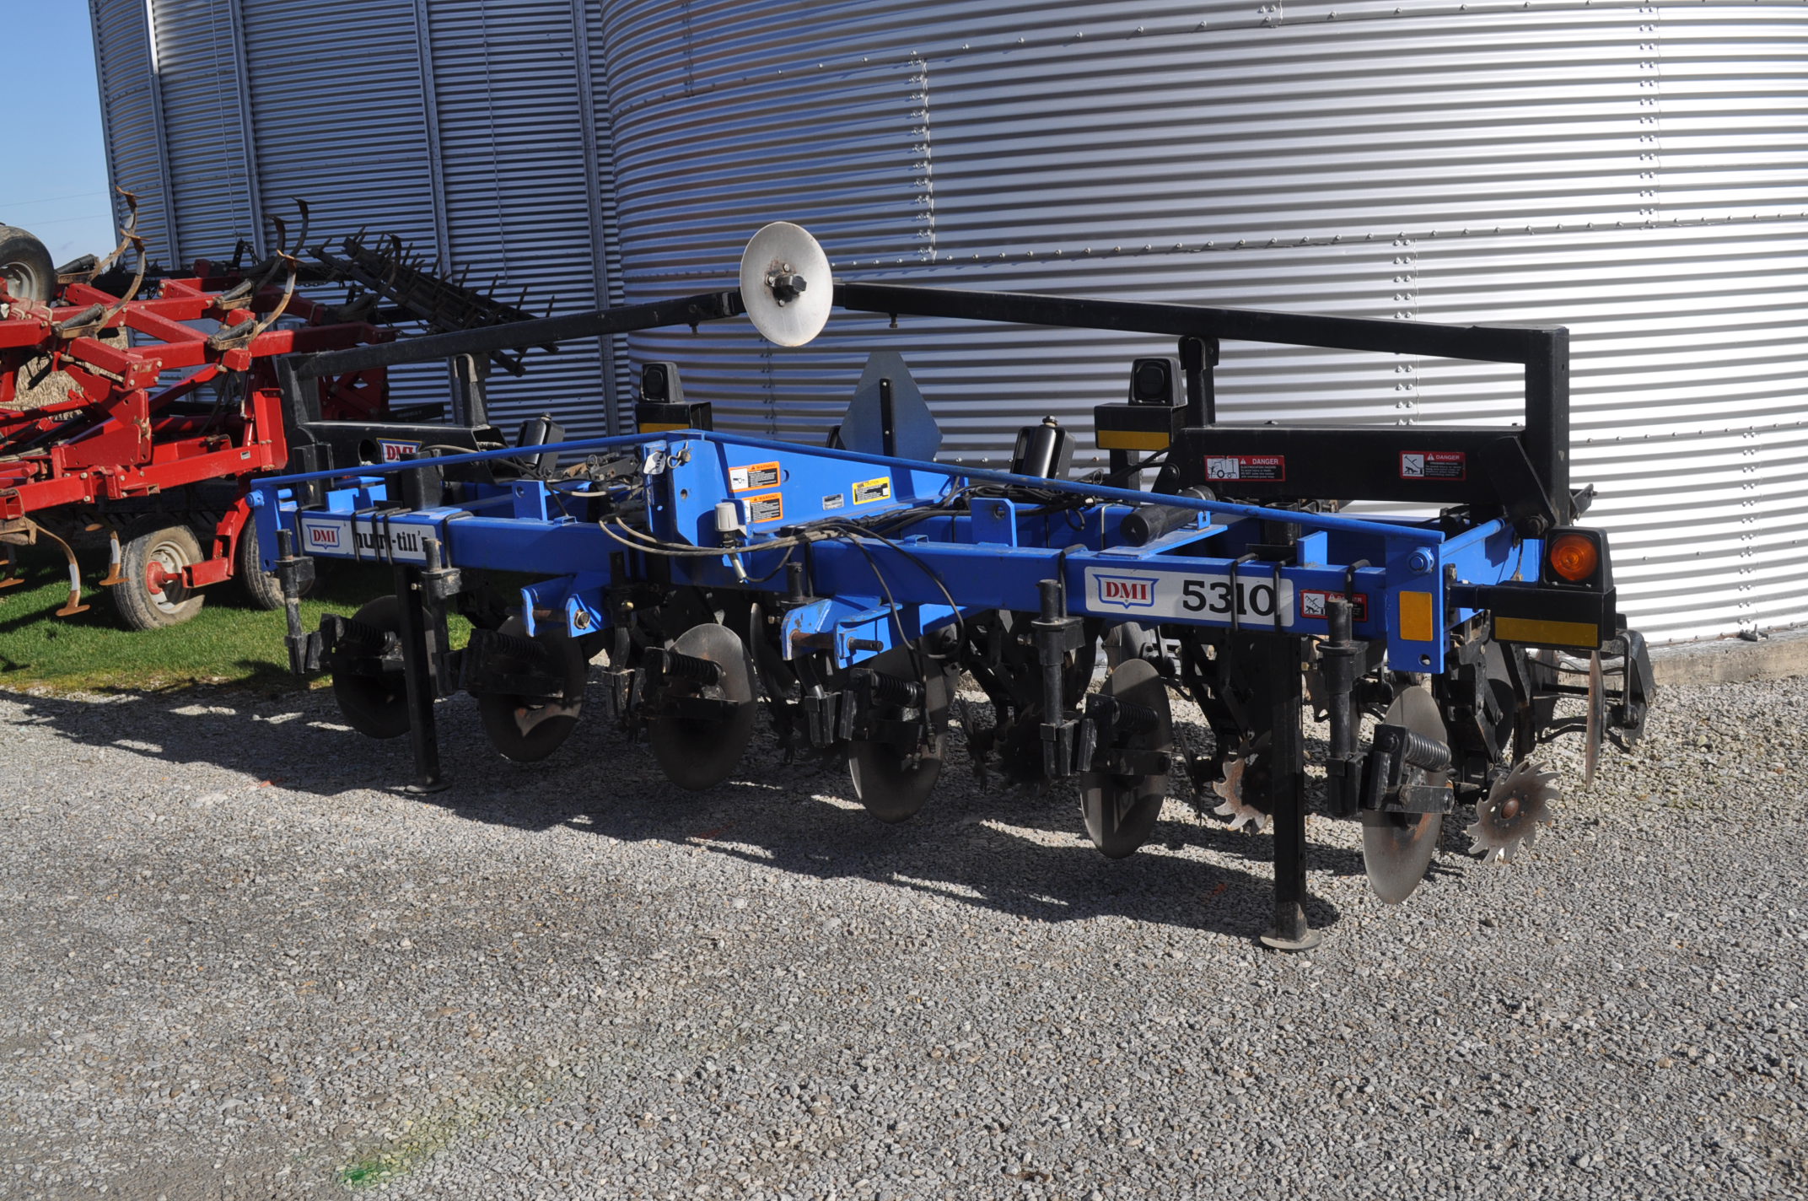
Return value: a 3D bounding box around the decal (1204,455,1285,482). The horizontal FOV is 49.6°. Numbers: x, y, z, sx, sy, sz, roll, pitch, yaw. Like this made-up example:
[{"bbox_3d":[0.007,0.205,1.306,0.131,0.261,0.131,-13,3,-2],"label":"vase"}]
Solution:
[{"bbox_3d":[0.890,-0.344,5.111,0.233,0.066,0.005,4,13,37],"label":"decal"}]

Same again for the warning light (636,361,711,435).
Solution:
[{"bbox_3d":[-0.782,-0.673,6.620,0.250,0.262,0.105,4,13,37],"label":"warning light"}]

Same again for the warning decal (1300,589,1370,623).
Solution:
[{"bbox_3d":[1.006,0.013,4.564,0.167,0.065,0.005,4,13,37],"label":"warning decal"}]

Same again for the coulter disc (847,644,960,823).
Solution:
[{"bbox_3d":[-0.013,0.373,5.596,0.025,0.515,0.515,4,13,36],"label":"coulter disc"}]

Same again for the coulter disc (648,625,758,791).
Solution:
[{"bbox_3d":[-0.620,0.327,6.053,0.025,0.515,0.515,4,13,36],"label":"coulter disc"}]

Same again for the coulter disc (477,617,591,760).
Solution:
[{"bbox_3d":[-1.228,0.280,6.510,0.025,0.515,0.515,4,13,36],"label":"coulter disc"}]

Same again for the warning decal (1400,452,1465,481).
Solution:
[{"bbox_3d":[1.298,-0.331,4.801,0.167,0.066,0.005,4,13,37],"label":"warning decal"}]

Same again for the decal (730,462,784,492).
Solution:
[{"bbox_3d":[-0.414,-0.346,5.456,0.165,0.067,0.005,-10,12,-35],"label":"decal"}]

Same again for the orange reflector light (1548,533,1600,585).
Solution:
[{"bbox_3d":[1.462,-0.092,4.267,0.107,0.107,0.040,4,13,37],"label":"orange reflector light"}]

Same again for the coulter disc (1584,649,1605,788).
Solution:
[{"bbox_3d":[1.901,0.305,5.384,0.050,0.450,0.450,0,11,19],"label":"coulter disc"}]

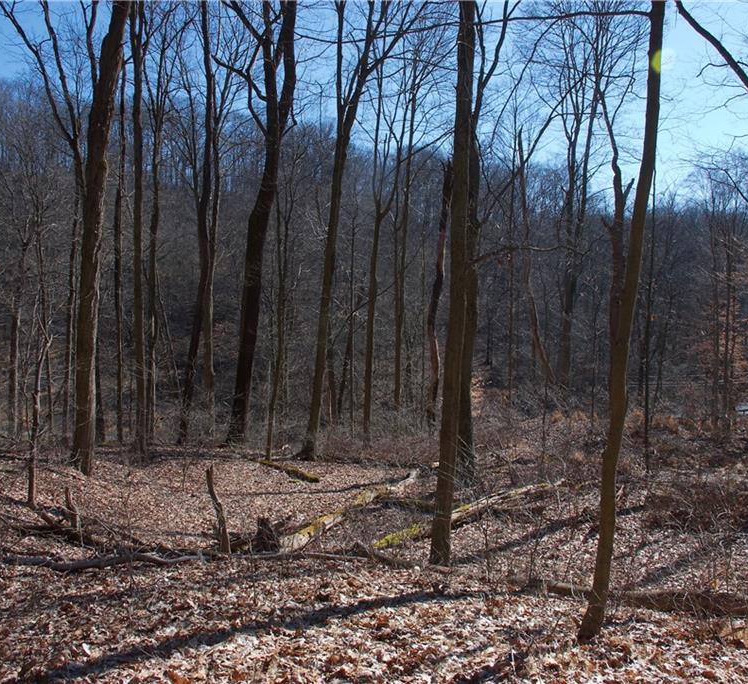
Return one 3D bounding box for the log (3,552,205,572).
[{"bbox_3d":[-3.355,2.728,9.550,2.477,0.200,0.280,0,2,-2],"label":"log"}]

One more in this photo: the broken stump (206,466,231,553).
[{"bbox_3d":[-2.020,2.180,10.000,0.200,1.120,0.170,-9,0,0],"label":"broken stump"}]

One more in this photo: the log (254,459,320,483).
[{"bbox_3d":[-2.007,2.901,17.550,0.260,0.240,2.686,0,1,-39],"label":"log"}]

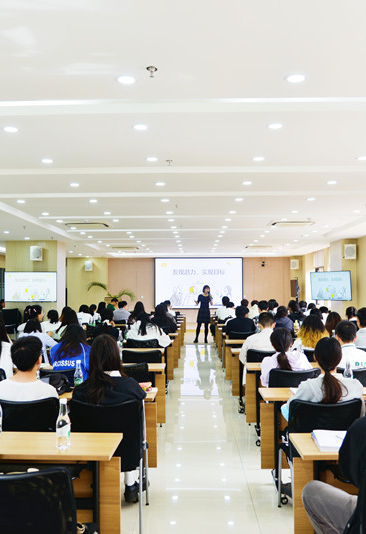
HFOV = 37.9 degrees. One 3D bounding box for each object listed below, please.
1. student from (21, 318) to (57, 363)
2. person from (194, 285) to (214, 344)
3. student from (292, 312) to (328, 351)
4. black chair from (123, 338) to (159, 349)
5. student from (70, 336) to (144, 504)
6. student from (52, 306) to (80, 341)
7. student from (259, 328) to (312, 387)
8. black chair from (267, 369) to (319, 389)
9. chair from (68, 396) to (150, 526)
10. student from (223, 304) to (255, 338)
[{"bbox_3d":[-1.480,1.154,5.391,0.480,1.260,0.780,0,-3,1],"label":"student"},{"bbox_3d":[0.600,1.345,15.171,0.550,1.635,0.360,0,-2,-7],"label":"person"},{"bbox_3d":[1.502,1.168,6.363,0.460,1.217,0.780,0,-2,1],"label":"student"},{"bbox_3d":[-0.584,1.470,8.029,0.480,0.860,0.550,0,-3,1],"label":"black chair"},{"bbox_3d":[-0.464,1.053,3.566,0.470,1.229,0.850,0,-2,1],"label":"student"},{"bbox_3d":[-1.646,1.218,7.555,0.460,1.270,0.700,0,-2,1],"label":"student"},{"bbox_3d":[0.886,1.132,4.822,0.480,1.164,0.800,0,-2,1],"label":"student"},{"bbox_3d":[0.965,1.296,4.749,0.480,0.850,0.540,0,-2,1],"label":"black chair"},{"bbox_3d":[-0.447,1.223,3.429,0.470,0.870,0.610,0,-3,1],"label":"chair"},{"bbox_3d":[0.935,1.265,8.840,0.500,1.245,0.750,0,-2,1],"label":"student"}]

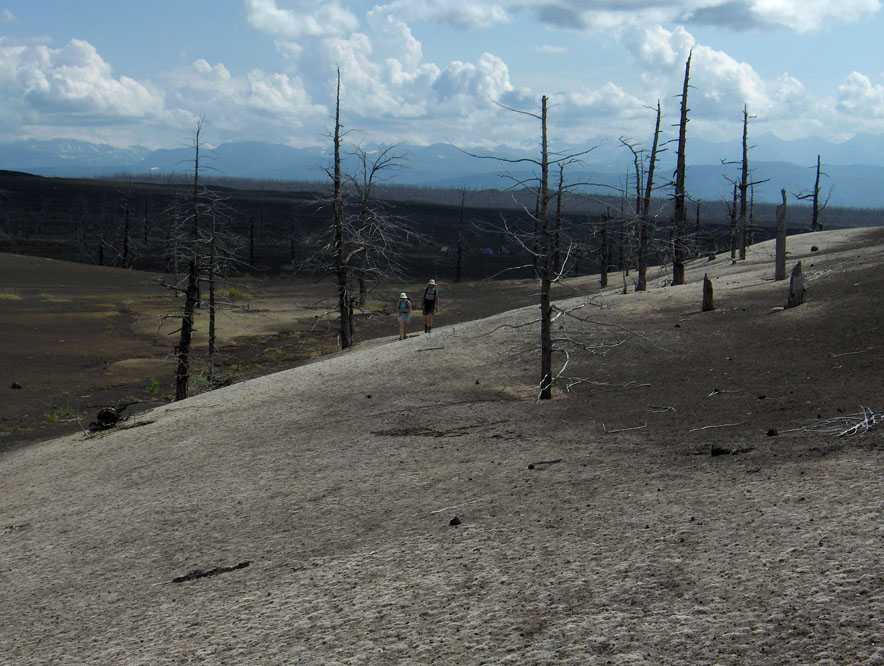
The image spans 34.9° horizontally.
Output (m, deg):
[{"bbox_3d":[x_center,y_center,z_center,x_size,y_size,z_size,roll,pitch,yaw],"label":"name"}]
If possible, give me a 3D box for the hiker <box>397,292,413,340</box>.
[{"bbox_3d":[-1.319,-0.581,49.500,0.550,1.680,0.500,3,6,11],"label":"hiker"}]

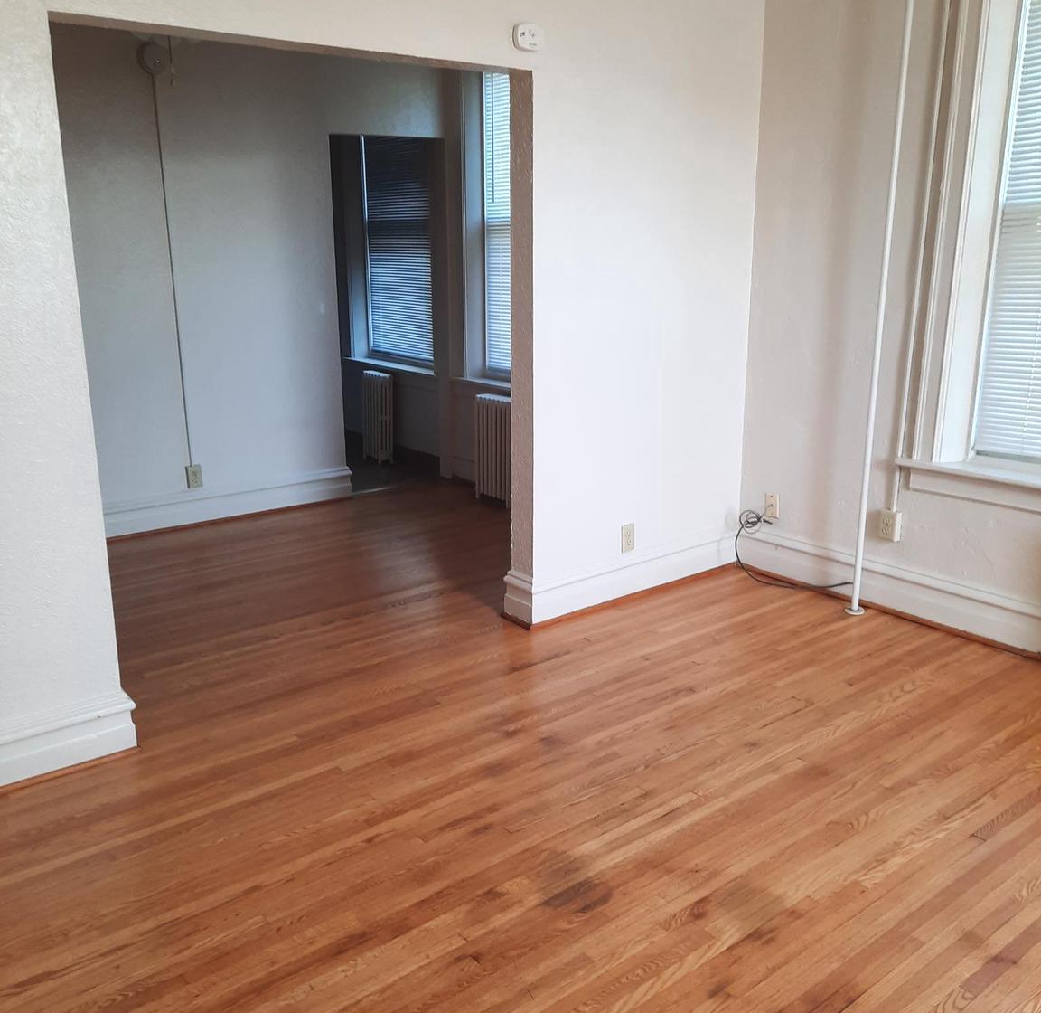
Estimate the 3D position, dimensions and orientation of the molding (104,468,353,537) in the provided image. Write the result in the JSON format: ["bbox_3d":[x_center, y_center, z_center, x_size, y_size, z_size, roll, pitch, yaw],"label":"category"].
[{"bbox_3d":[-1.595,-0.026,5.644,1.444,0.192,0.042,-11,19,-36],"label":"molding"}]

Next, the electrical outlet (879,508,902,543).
[{"bbox_3d":[1.529,0.074,4.122,0.044,0.118,0.069,-11,19,-36],"label":"electrical outlet"}]

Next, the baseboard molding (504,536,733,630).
[{"bbox_3d":[0.493,0.277,4.467,1.284,0.193,0.196,-11,19,-36],"label":"baseboard molding"}]

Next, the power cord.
[{"bbox_3d":[1.208,0.216,4.499,0.128,0.294,0.627,-11,19,-36],"label":"power cord"}]

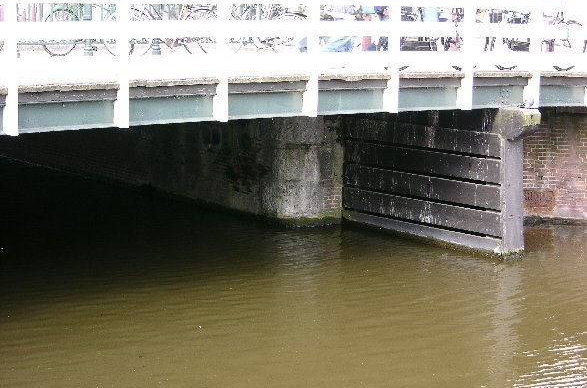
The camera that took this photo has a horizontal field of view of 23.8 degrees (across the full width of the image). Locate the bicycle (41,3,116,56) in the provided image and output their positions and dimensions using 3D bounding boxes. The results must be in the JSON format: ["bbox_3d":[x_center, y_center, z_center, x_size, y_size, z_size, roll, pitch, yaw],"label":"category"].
[{"bbox_3d":[-2.978,-2.584,20.628,1.800,1.080,0.580,-7,11,-40],"label":"bicycle"}]

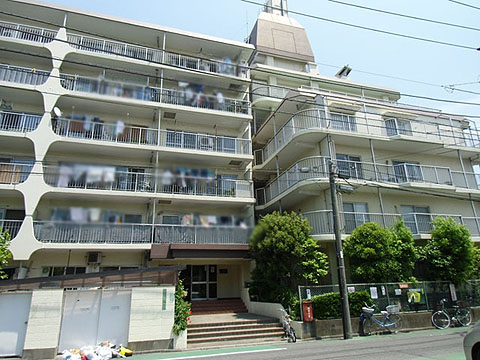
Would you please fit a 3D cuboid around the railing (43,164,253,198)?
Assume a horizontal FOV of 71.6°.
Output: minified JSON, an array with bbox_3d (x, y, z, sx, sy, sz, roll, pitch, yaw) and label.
[{"bbox_3d":[-4.632,0.576,18.696,11.128,1.248,1.529,4,-19,-17],"label":"railing"}]

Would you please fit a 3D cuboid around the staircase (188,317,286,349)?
[{"bbox_3d":[-0.329,5.396,11.841,3.328,0.593,1.352,4,-19,-17],"label":"staircase"}]

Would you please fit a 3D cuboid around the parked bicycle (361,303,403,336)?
[{"bbox_3d":[5.233,5.140,12.358,1.768,1.082,0.582,4,-19,-17],"label":"parked bicycle"}]

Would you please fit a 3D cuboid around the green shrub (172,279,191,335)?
[{"bbox_3d":[-1.937,4.279,11.099,0.624,1.747,0.676,4,-19,-17],"label":"green shrub"}]

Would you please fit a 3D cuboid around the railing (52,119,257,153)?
[{"bbox_3d":[-4.714,-2.018,19.559,11.128,1.269,1.529,4,-19,-17],"label":"railing"}]

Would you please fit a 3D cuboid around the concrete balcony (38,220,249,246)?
[{"bbox_3d":[-4.649,3.153,17.805,11.128,1.248,1.529,4,-19,-17],"label":"concrete balcony"}]

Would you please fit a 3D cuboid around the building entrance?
[{"bbox_3d":[-2.277,5.857,18.875,2.028,1.841,0.312,4,-19,-17],"label":"building entrance"}]

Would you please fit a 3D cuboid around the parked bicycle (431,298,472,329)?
[{"bbox_3d":[8.525,5.416,13.466,1.768,1.050,0.572,6,-20,-23],"label":"parked bicycle"}]

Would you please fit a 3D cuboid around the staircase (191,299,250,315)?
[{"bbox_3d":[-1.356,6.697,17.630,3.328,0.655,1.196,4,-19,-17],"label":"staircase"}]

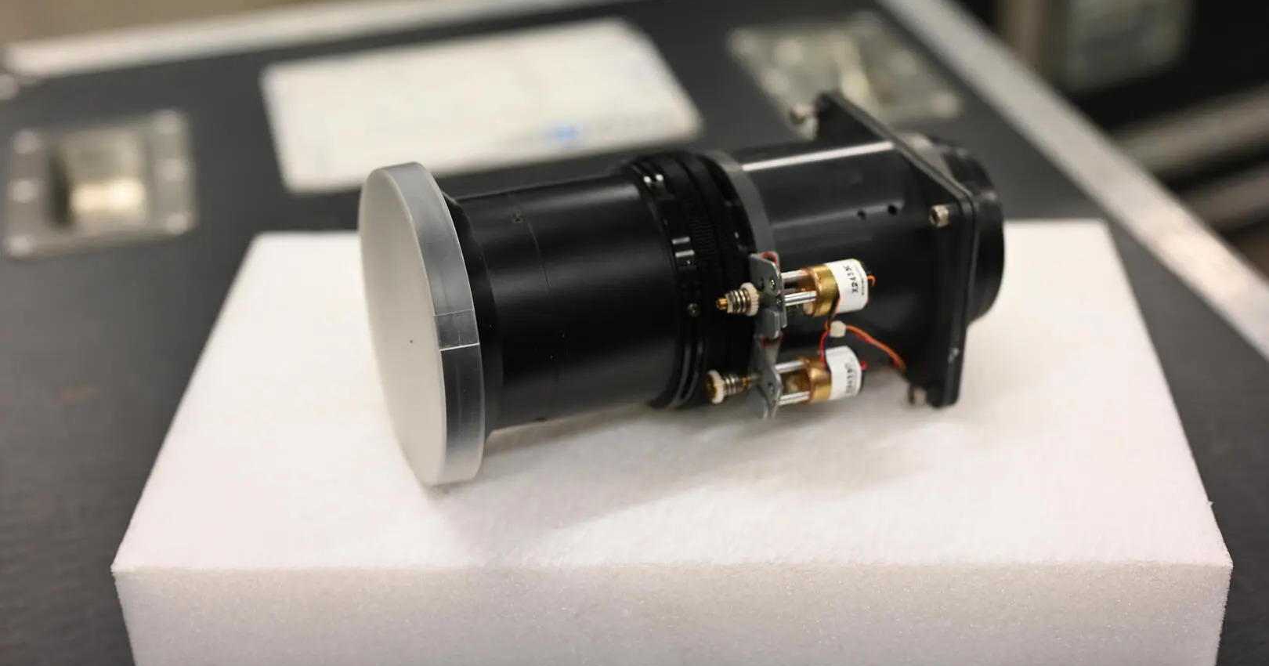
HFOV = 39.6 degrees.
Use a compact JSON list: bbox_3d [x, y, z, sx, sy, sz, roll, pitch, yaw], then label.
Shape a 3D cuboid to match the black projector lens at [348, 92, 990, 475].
[{"bbox_3d":[0.028,-0.028,0.831,0.287,0.143,0.147,-11,33,-20],"label":"black projector lens"}]

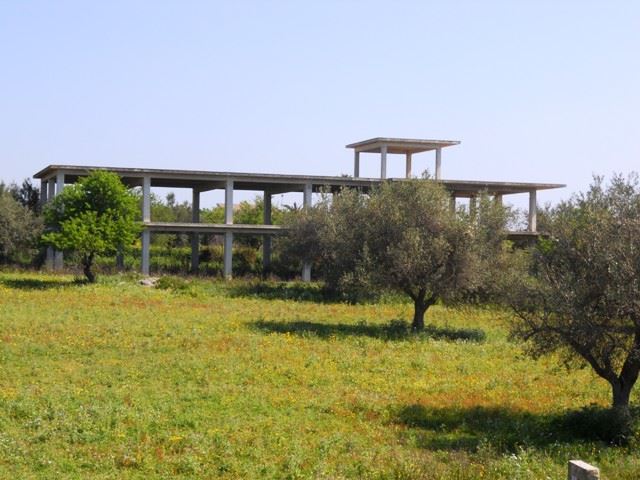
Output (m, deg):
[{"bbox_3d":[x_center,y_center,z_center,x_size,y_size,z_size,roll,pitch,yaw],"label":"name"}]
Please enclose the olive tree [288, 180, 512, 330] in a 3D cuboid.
[{"bbox_3d":[2.132,0.404,33.500,6.244,4.237,5.800,1,-1,0],"label":"olive tree"}]

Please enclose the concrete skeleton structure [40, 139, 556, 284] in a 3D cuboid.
[{"bbox_3d":[-1.393,-1.898,80.591,33.938,9.332,10.647,1,-1,-19],"label":"concrete skeleton structure"}]

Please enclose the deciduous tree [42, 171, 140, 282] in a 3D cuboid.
[{"bbox_3d":[-11.978,-0.708,63.000,5.137,5.871,5.000,1,-1,0],"label":"deciduous tree"}]

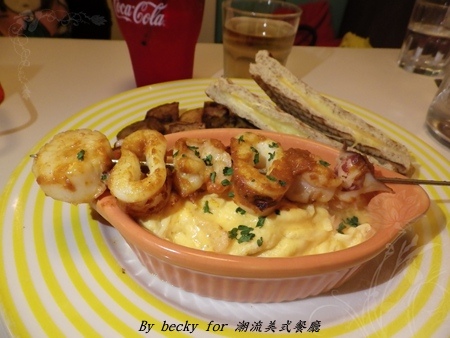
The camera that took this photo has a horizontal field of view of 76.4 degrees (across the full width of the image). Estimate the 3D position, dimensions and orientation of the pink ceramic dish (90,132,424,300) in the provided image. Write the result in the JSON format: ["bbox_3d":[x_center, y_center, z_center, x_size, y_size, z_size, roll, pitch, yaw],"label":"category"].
[{"bbox_3d":[0.011,0.022,0.176,0.205,0.042,0.118,4,37,2],"label":"pink ceramic dish"}]

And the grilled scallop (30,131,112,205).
[{"bbox_3d":[-0.080,-0.001,0.153,0.037,0.018,0.037,3,44,-2],"label":"grilled scallop"}]

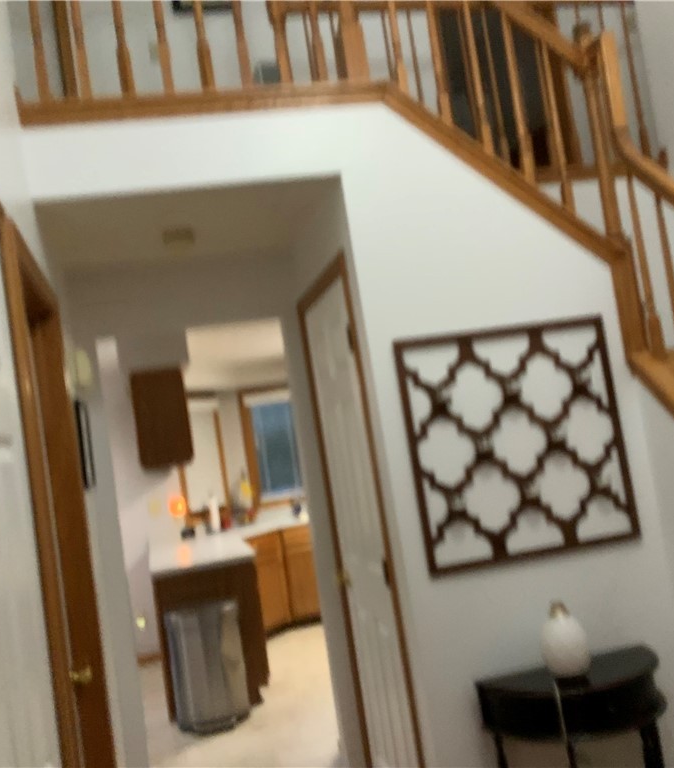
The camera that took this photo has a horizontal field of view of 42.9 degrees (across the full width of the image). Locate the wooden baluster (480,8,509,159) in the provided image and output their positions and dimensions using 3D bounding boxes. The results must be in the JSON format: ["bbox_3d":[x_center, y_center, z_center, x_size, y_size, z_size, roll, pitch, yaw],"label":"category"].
[{"bbox_3d":[0.771,-1.428,4.122,0.033,0.790,0.033,-8,-4,-13],"label":"wooden baluster"}]

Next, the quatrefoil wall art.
[{"bbox_3d":[0.595,0.186,2.773,0.735,0.745,0.022,-8,-4,-13],"label":"quatrefoil wall art"}]

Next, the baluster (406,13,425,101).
[{"bbox_3d":[0.397,-1.381,4.027,0.033,0.780,0.033,-8,-5,-13],"label":"baluster"}]

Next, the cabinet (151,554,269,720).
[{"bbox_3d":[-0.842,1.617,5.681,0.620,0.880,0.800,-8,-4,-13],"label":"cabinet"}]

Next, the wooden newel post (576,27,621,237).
[{"bbox_3d":[0.905,-0.877,2.973,0.043,0.750,0.043,-8,-4,-13],"label":"wooden newel post"}]

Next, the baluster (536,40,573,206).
[{"bbox_3d":[0.762,-0.898,2.985,0.034,0.620,0.034,-8,-4,-13],"label":"baluster"}]

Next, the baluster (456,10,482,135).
[{"bbox_3d":[0.643,-1.425,4.094,0.033,0.770,0.033,-8,-4,-13],"label":"baluster"}]

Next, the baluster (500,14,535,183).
[{"bbox_3d":[0.634,-0.986,2.999,0.033,0.655,0.033,-8,-5,-13],"label":"baluster"}]

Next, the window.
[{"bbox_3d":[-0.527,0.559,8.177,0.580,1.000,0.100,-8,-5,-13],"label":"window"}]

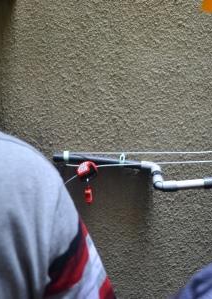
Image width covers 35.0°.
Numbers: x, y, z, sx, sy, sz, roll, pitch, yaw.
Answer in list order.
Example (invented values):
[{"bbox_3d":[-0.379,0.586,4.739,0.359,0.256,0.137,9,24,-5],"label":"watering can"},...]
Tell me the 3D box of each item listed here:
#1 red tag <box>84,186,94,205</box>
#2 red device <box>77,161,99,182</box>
[{"bbox_3d":[-0.061,0.170,1.240,0.034,0.064,0.020,1,8,9],"label":"red tag"},{"bbox_3d":[-0.068,0.081,1.240,0.076,0.076,0.045,3,9,19],"label":"red device"}]

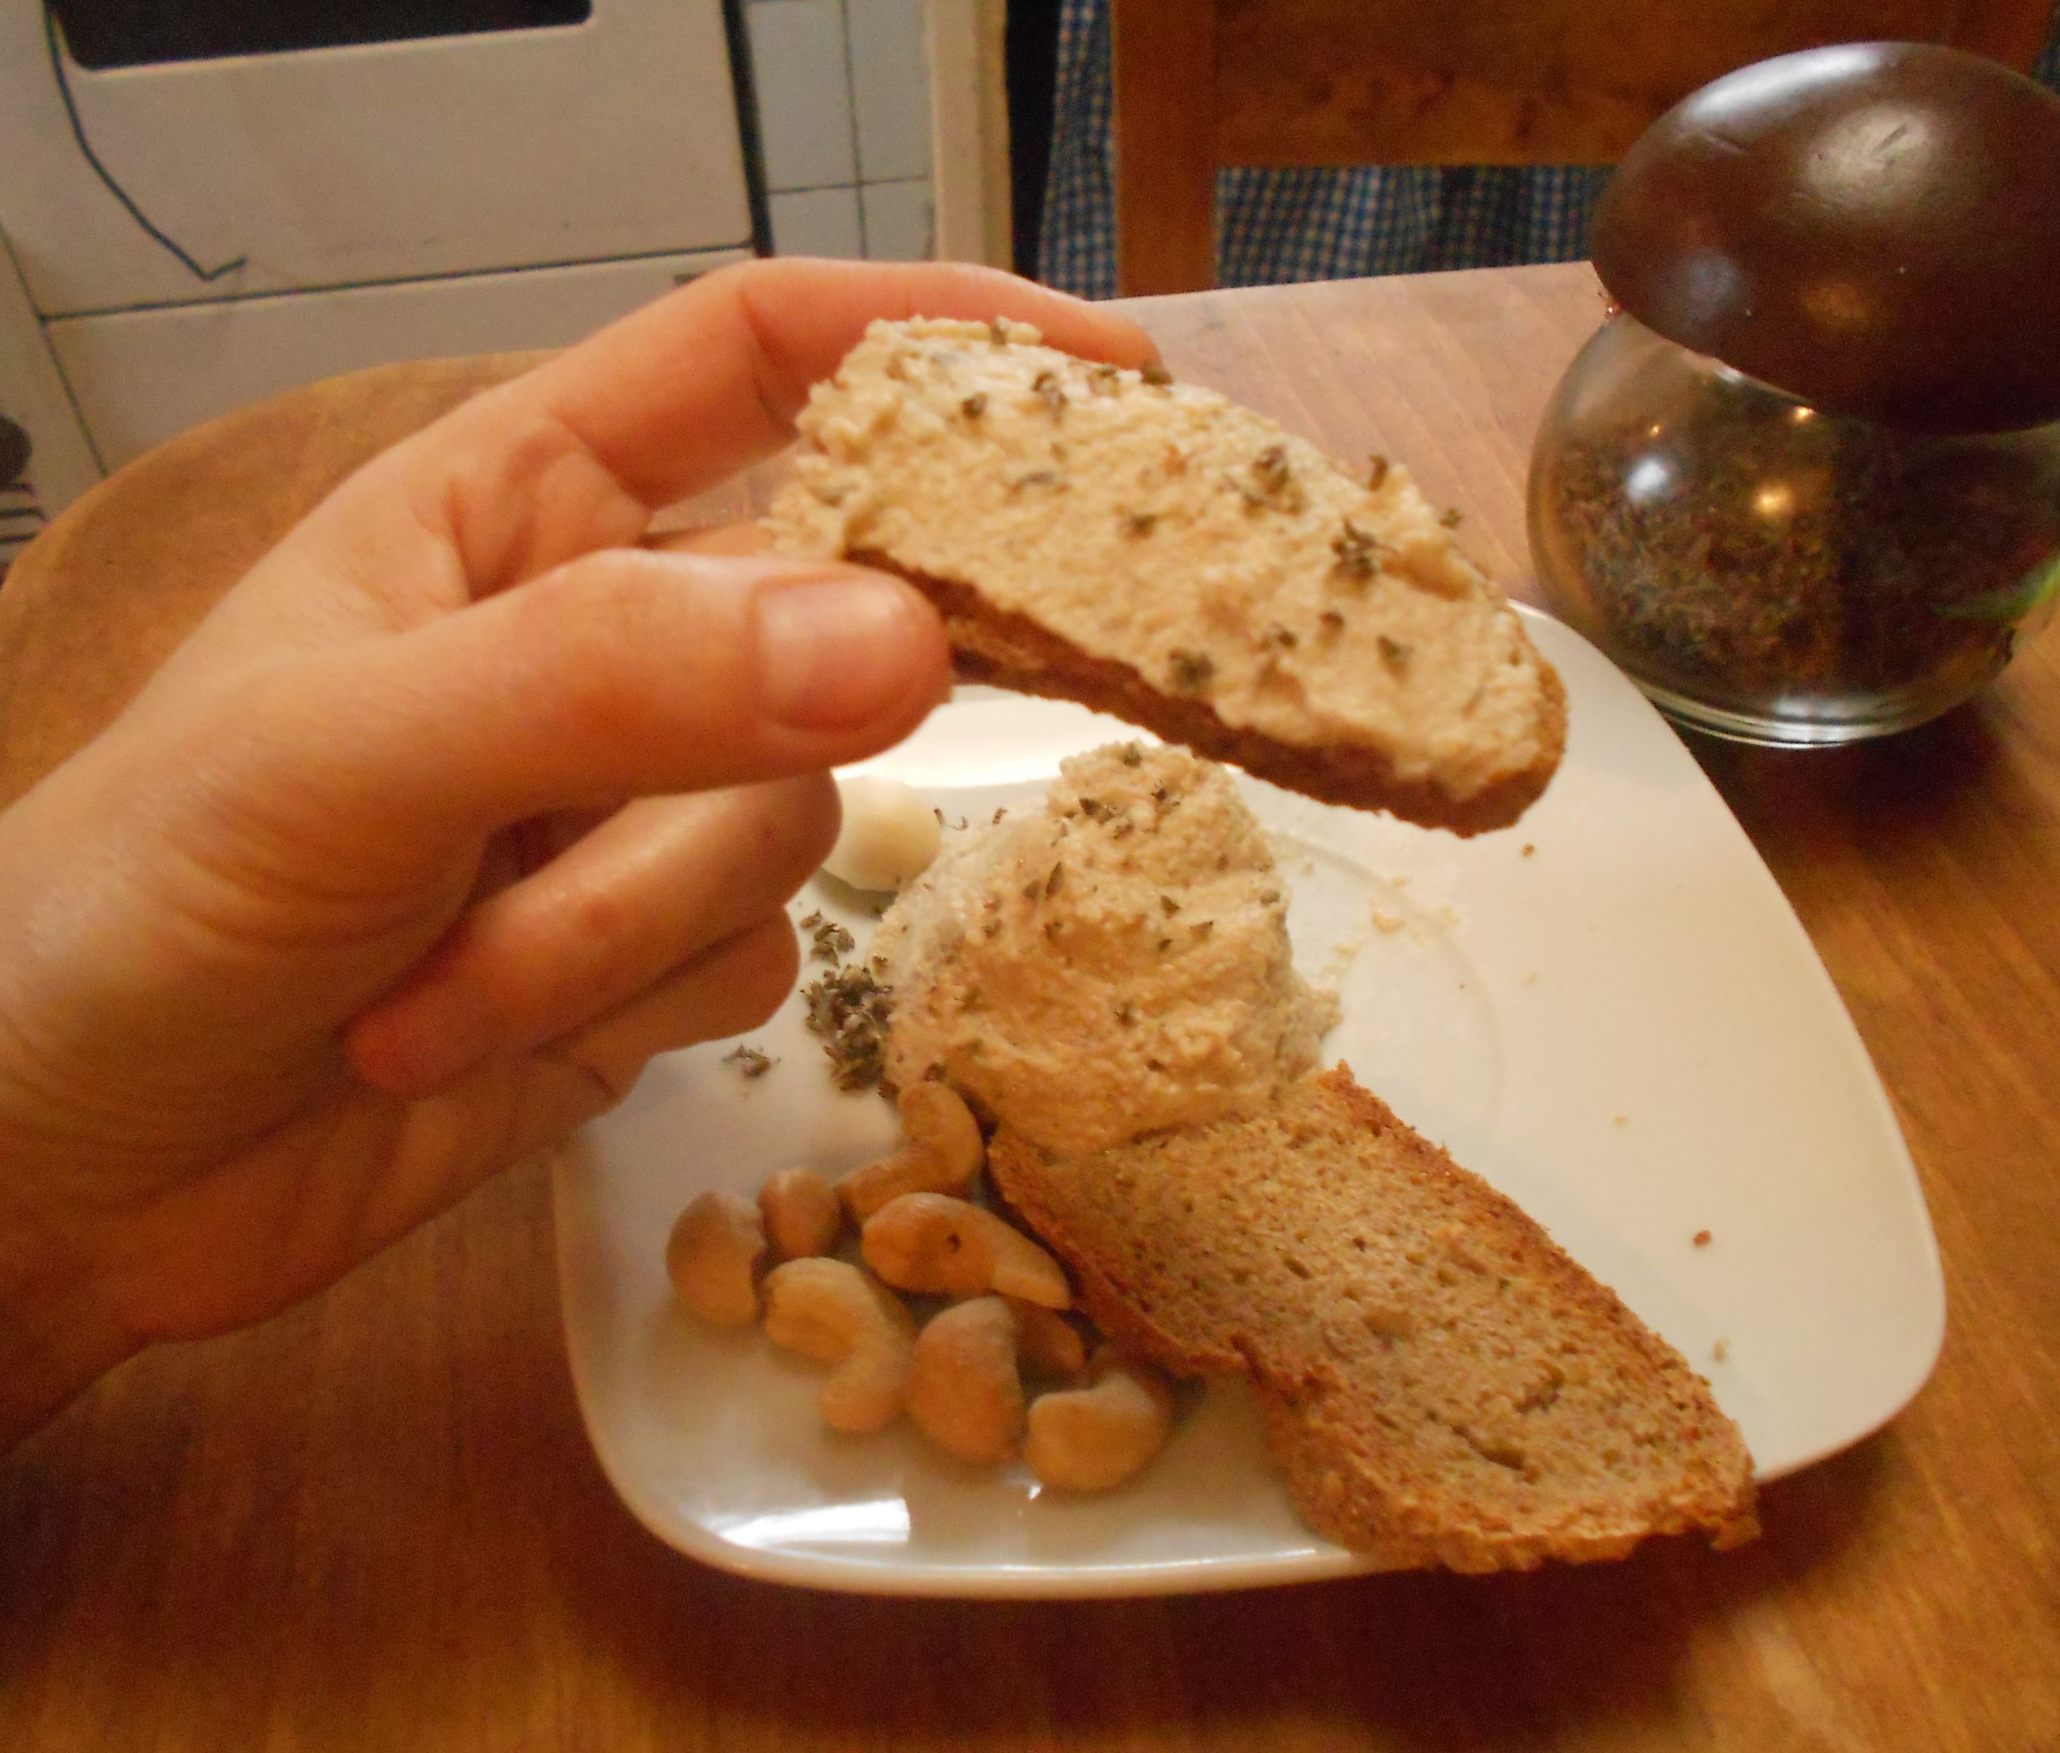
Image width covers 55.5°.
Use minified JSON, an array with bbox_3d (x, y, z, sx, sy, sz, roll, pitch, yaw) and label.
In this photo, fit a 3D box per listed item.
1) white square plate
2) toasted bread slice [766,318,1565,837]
[{"bbox_3d":[0.024,0.021,0.290,0.180,0.020,0.180,-6,45,-4],"label":"white square plate"},{"bbox_3d":[0.015,-0.033,0.216,0.086,0.014,0.041,22,55,7],"label":"toasted bread slice"}]

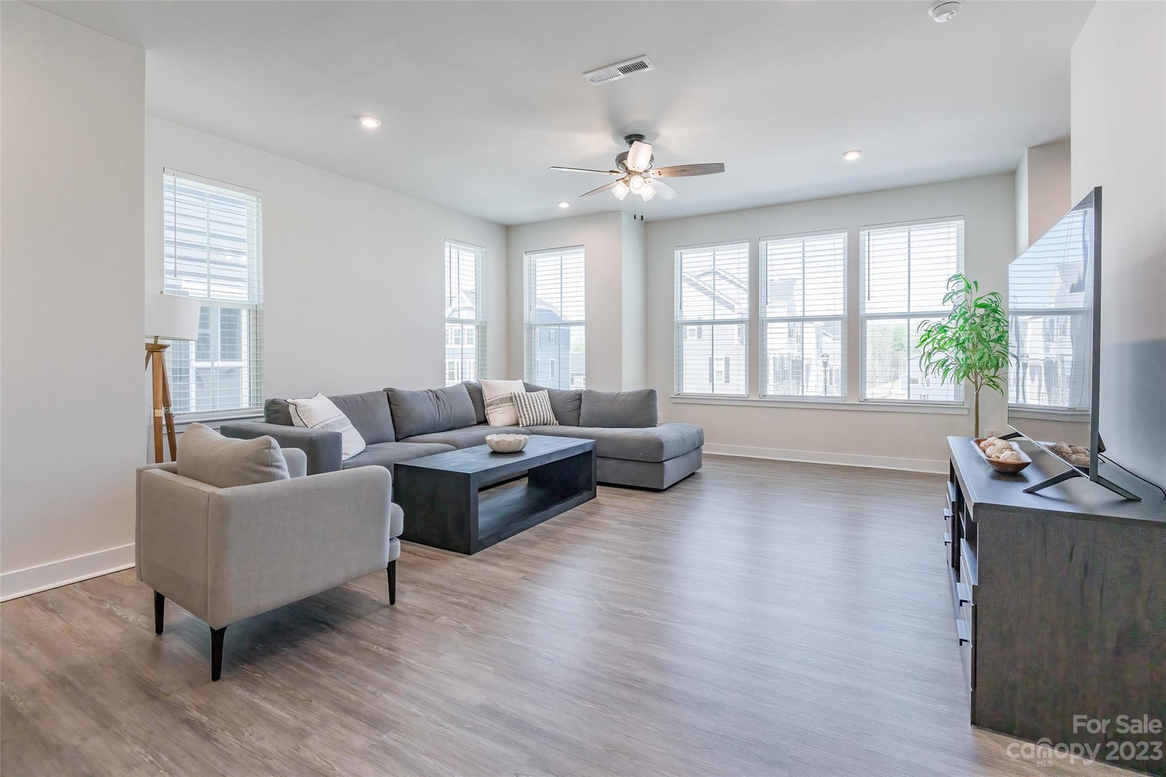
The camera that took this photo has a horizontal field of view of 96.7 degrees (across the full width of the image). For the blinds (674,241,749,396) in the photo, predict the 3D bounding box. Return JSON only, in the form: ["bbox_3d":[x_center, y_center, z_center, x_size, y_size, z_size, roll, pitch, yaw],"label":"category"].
[{"bbox_3d":[1.467,-0.787,5.935,0.850,1.750,0.060,1,3,29],"label":"blinds"}]

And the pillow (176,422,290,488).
[{"bbox_3d":[-1.375,0.356,2.060,0.520,0.430,0.190,2,13,36],"label":"pillow"}]

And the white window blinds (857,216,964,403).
[{"bbox_3d":[3.157,-0.736,5.000,0.850,1.740,0.060,1,3,29],"label":"white window blinds"}]

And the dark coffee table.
[{"bbox_3d":[-0.521,0.661,3.614,0.580,0.452,1.380,1,3,30],"label":"dark coffee table"}]

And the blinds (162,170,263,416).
[{"bbox_3d":[-2.700,-0.676,3.820,0.060,1.710,0.640,2,3,33],"label":"blinds"}]

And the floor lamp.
[{"bbox_3d":[-2.620,0.161,3.200,0.510,1.510,0.510,2,3,33],"label":"floor lamp"}]

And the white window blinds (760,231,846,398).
[{"bbox_3d":[2.313,-0.760,5.467,0.850,1.750,0.060,1,3,29],"label":"white window blinds"}]

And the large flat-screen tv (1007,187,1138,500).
[{"bbox_3d":[1.850,-0.153,2.100,0.280,0.925,1.460,2,3,32],"label":"large flat-screen tv"}]

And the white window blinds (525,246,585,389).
[{"bbox_3d":[-0.340,-0.806,6.200,0.820,1.740,0.060,1,3,27],"label":"white window blinds"}]

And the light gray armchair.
[{"bbox_3d":[-1.285,0.631,2.205,0.730,0.690,0.750,2,3,37],"label":"light gray armchair"}]

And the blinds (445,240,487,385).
[{"bbox_3d":[-1.318,-0.797,5.900,0.060,1.710,0.630,2,3,33],"label":"blinds"}]

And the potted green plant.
[{"bbox_3d":[3.020,-0.022,4.080,0.740,1.750,0.720,1,3,29],"label":"potted green plant"}]

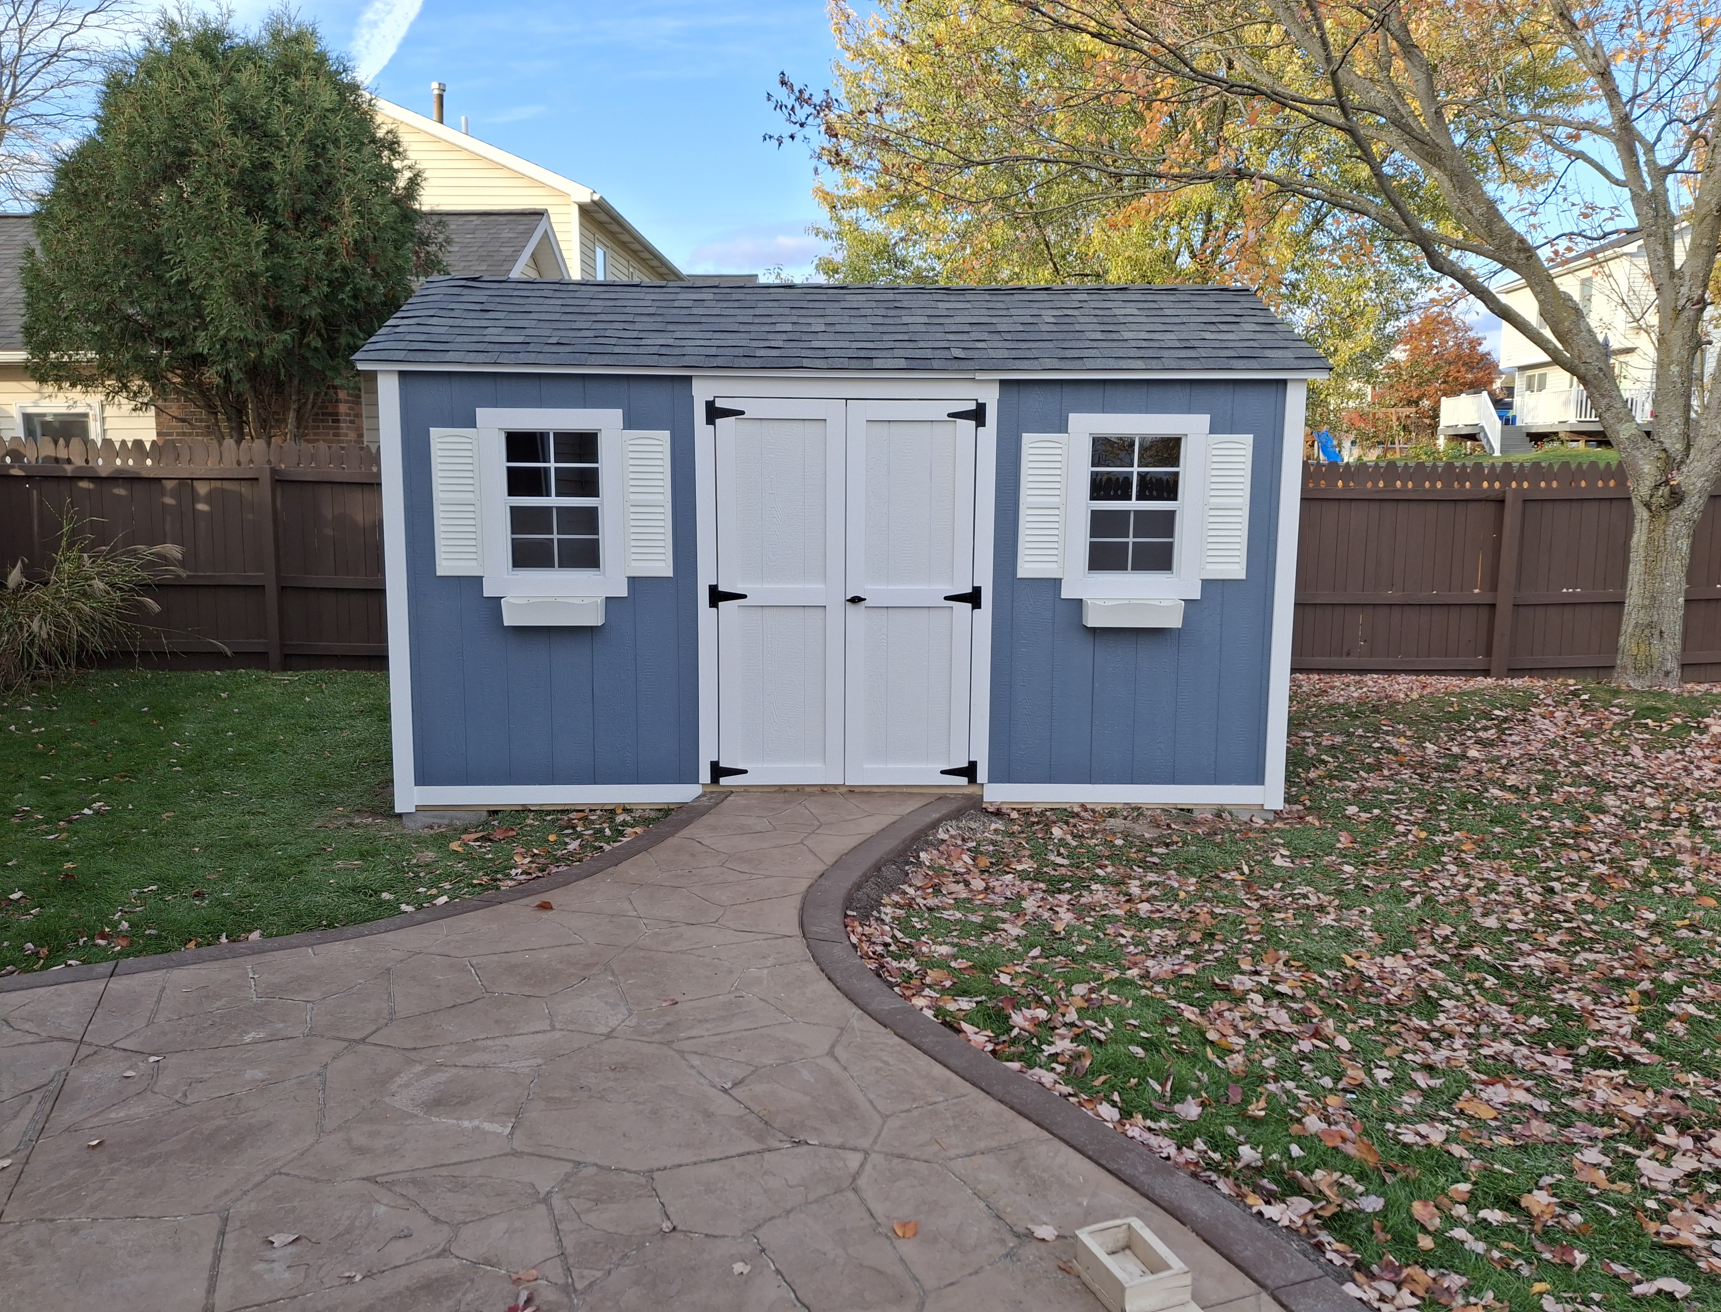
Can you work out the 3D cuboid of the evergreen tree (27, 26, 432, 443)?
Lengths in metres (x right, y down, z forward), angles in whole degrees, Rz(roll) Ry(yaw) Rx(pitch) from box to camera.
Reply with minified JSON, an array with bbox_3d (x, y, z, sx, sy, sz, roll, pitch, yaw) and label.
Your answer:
[{"bbox_3d":[-5.587,-2.830,11.460,3.550,5.690,3.400,0,8,-2],"label":"evergreen tree"}]

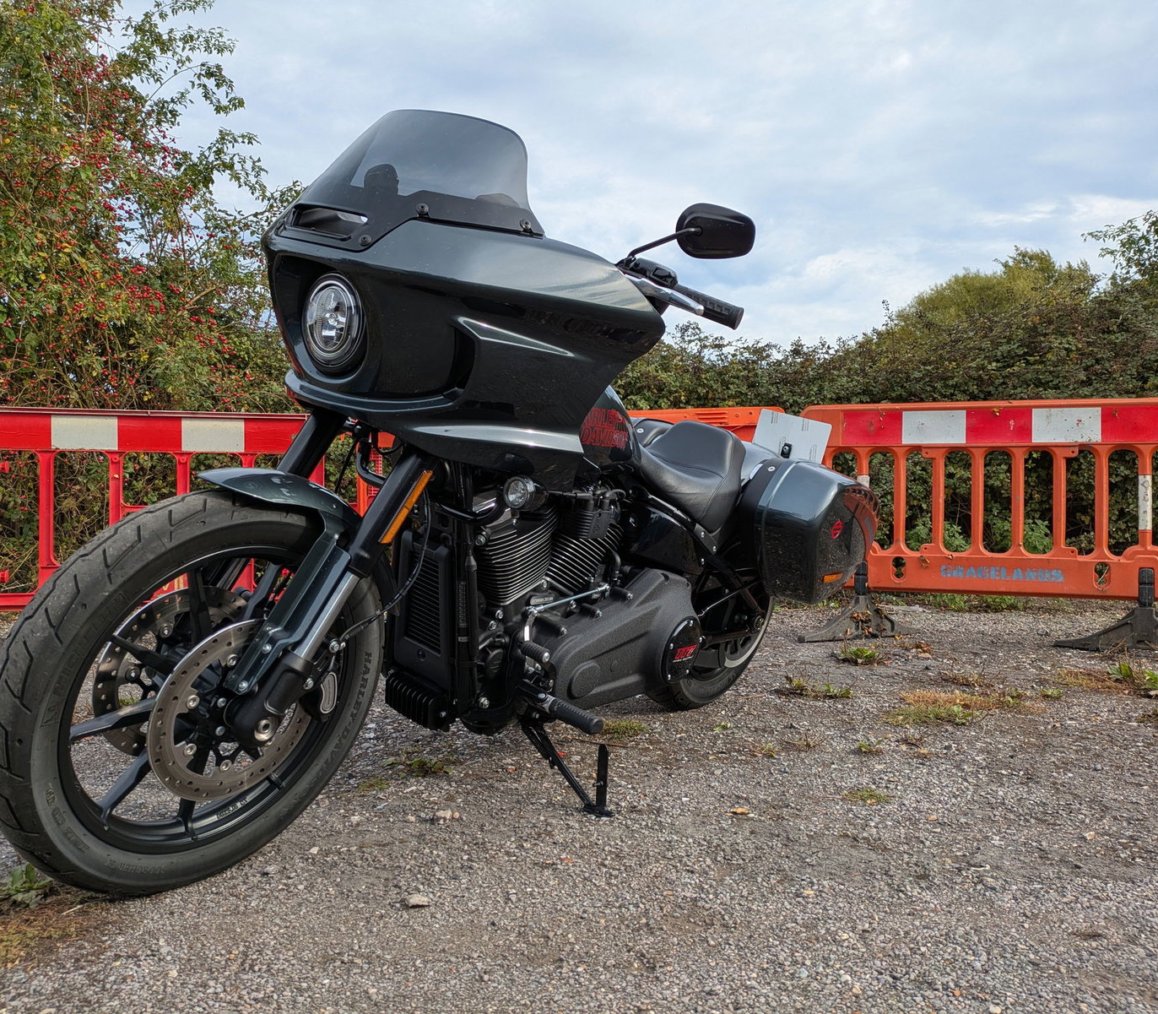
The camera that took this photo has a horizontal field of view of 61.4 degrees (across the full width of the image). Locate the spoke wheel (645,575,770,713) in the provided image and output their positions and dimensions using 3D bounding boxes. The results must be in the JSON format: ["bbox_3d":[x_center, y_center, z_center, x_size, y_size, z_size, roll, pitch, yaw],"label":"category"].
[{"bbox_3d":[0.379,0.275,2.880,0.180,0.658,0.658,18,12,36],"label":"spoke wheel"}]

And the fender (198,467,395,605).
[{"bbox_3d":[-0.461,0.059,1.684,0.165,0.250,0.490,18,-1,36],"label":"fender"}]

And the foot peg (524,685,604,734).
[{"bbox_3d":[-0.031,0.403,1.956,0.190,0.052,0.052,18,12,36],"label":"foot peg"}]

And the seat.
[{"bbox_3d":[0.211,-0.100,2.501,0.330,0.260,0.430,18,12,36],"label":"seat"}]

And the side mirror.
[{"bbox_3d":[0.241,-0.483,1.710,0.140,0.092,0.045,16,11,28],"label":"side mirror"}]

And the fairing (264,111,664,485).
[{"bbox_3d":[-0.265,-0.381,1.755,0.740,0.600,0.550,18,12,36],"label":"fairing"}]

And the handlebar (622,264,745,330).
[{"bbox_3d":[-0.094,-0.464,1.943,0.860,0.130,0.250,18,12,36],"label":"handlebar"}]

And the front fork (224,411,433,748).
[{"bbox_3d":[-0.430,-0.003,1.698,0.310,0.790,0.125,18,-16,36],"label":"front fork"}]

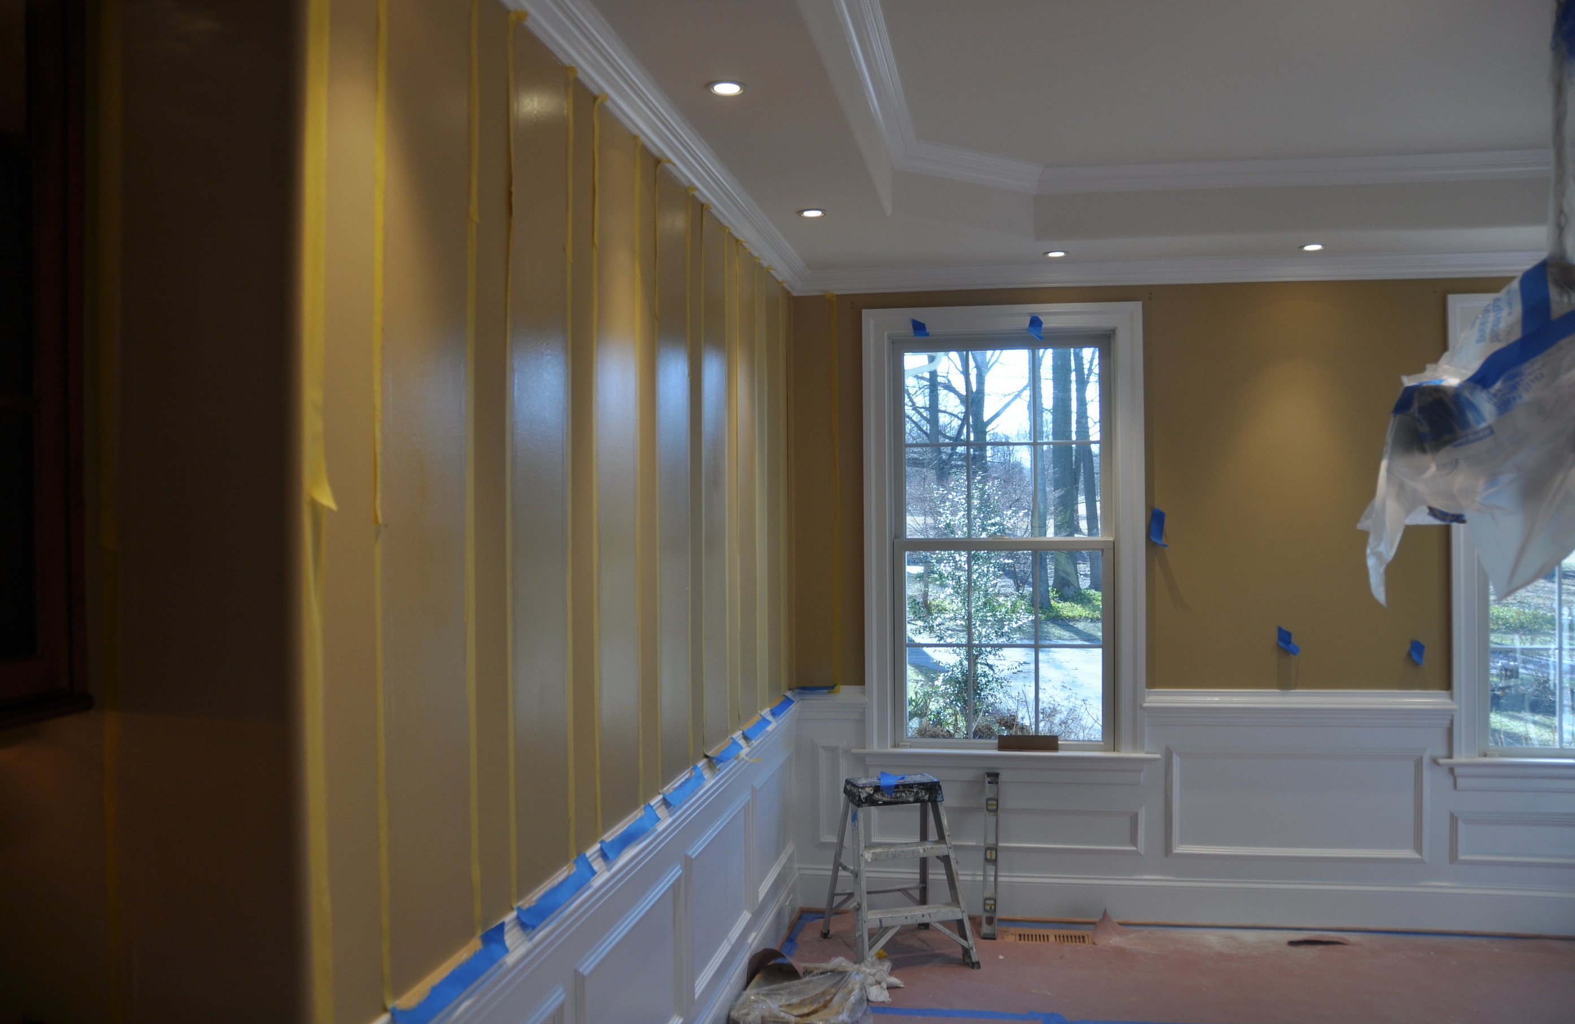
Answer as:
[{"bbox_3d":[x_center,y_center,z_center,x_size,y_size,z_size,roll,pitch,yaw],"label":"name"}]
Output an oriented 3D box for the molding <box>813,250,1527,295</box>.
[{"bbox_3d":[1.557,-0.960,4.749,3.078,0.085,0.078,0,-1,6],"label":"molding"}]

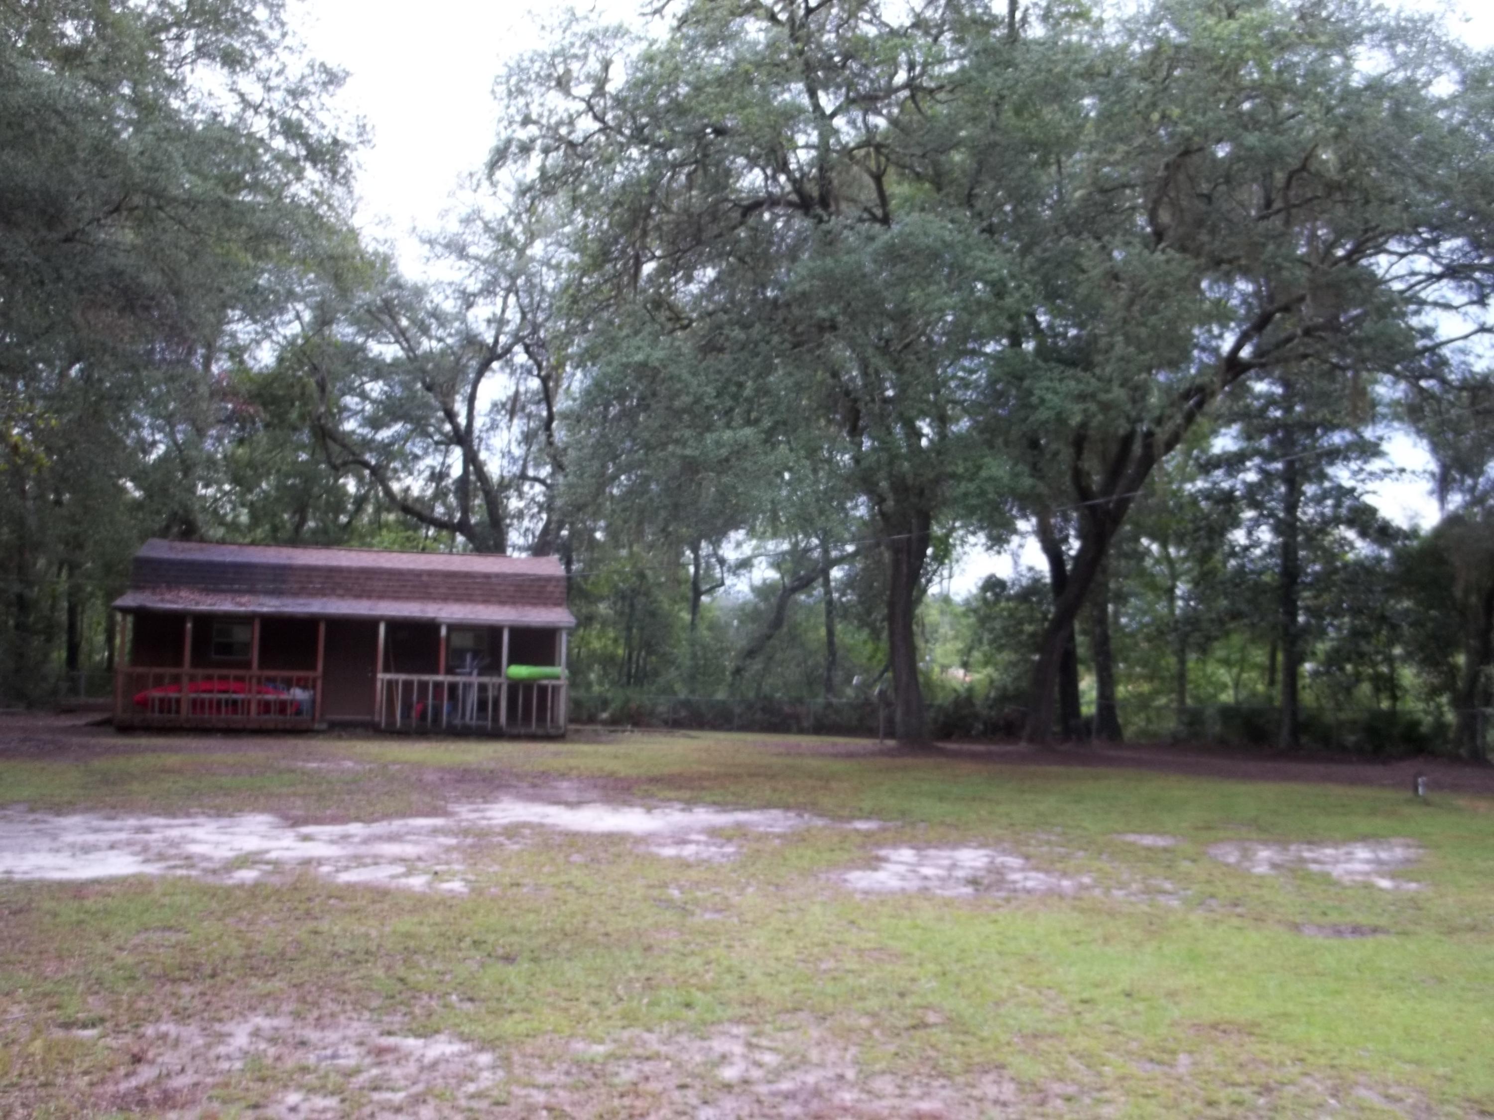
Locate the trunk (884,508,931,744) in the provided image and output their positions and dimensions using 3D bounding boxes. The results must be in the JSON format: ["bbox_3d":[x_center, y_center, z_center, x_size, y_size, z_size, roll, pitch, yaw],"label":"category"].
[{"bbox_3d":[3.550,1.459,31.500,1.000,5.215,0.800,1,-4,6],"label":"trunk"}]

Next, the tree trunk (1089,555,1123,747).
[{"bbox_3d":[8.442,2.100,33.500,0.720,4.338,0.600,1,-4,14],"label":"tree trunk"}]

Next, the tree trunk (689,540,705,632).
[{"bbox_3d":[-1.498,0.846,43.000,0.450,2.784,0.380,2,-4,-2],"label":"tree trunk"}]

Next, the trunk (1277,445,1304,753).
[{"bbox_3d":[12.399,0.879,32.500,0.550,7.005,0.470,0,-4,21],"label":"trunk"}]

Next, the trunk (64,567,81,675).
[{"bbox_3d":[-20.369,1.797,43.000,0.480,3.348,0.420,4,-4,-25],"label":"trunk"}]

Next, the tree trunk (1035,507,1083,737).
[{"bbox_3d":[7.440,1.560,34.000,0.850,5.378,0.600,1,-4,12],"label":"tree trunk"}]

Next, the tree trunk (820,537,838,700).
[{"bbox_3d":[2.352,1.680,41.000,0.460,4.671,0.400,1,-4,3],"label":"tree trunk"}]

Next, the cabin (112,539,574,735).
[{"bbox_3d":[-8.450,1.630,30.407,8.750,3.850,5.500,3,-4,-13],"label":"cabin"}]

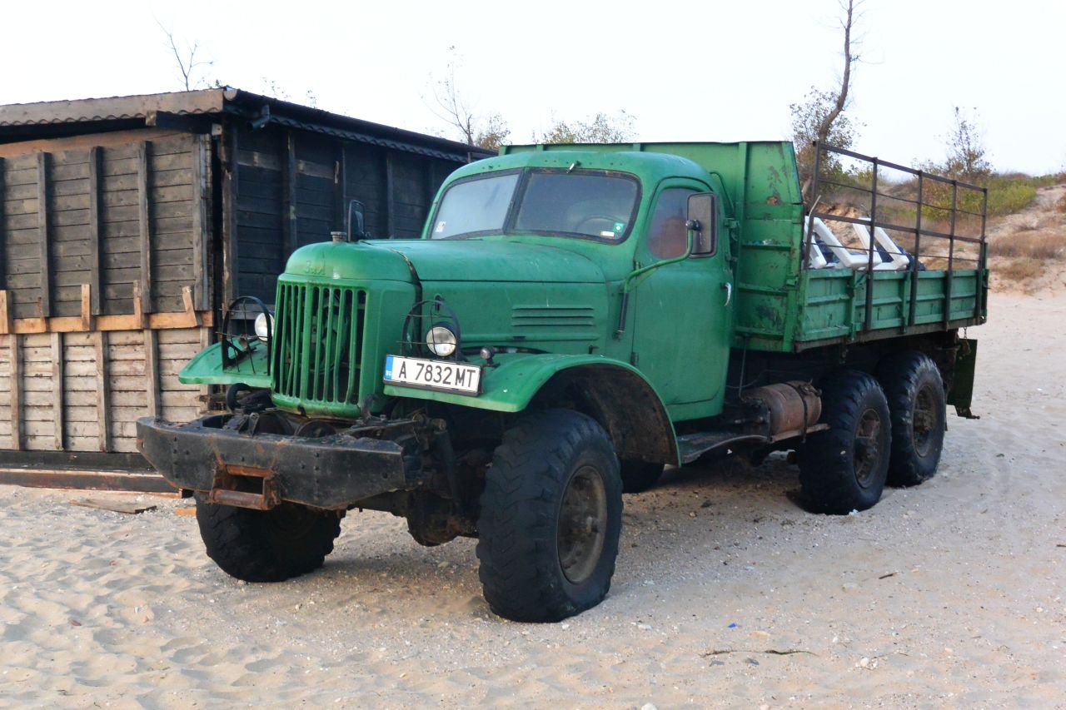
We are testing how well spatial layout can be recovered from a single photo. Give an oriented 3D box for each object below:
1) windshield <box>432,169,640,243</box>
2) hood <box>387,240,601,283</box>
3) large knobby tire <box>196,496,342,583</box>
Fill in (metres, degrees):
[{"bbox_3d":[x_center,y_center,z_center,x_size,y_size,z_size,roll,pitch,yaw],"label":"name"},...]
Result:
[{"bbox_3d":[-0.037,-0.817,7.602,1.280,0.420,0.240,5,-2,34],"label":"windshield"},{"bbox_3d":[-0.462,-0.482,7.023,1.220,0.230,1.220,5,6,34],"label":"hood"},{"bbox_3d":[-1.378,0.624,7.413,0.323,1.008,1.038,4,5,26],"label":"large knobby tire"}]

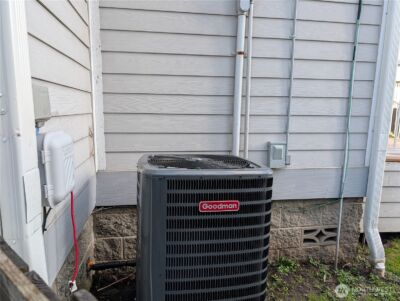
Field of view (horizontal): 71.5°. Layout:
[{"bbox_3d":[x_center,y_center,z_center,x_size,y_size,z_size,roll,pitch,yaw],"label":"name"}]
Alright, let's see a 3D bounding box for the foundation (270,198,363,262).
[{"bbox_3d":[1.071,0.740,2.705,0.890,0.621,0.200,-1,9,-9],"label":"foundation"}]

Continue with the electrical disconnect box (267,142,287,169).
[{"bbox_3d":[0.646,0.044,2.350,0.145,0.205,0.085,-1,9,-9],"label":"electrical disconnect box"}]

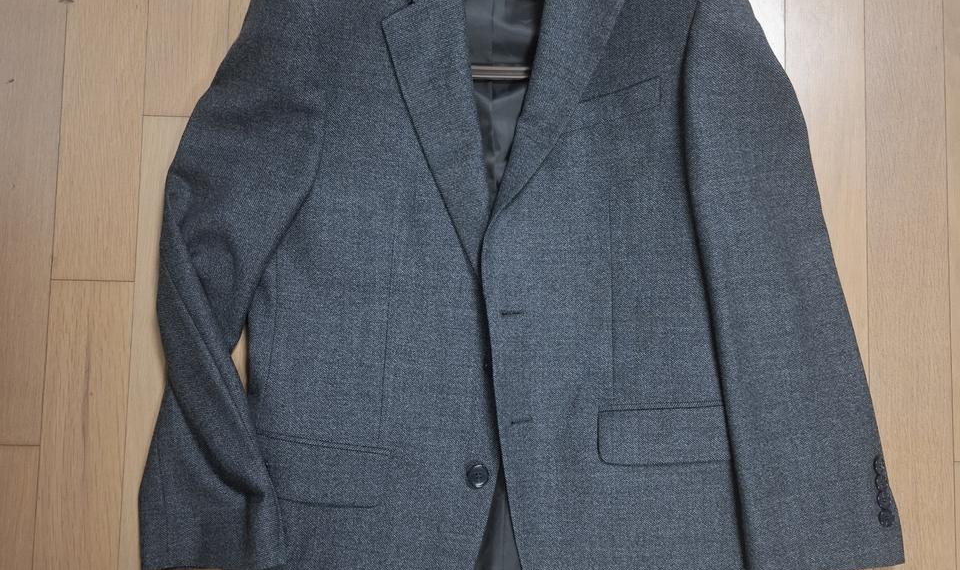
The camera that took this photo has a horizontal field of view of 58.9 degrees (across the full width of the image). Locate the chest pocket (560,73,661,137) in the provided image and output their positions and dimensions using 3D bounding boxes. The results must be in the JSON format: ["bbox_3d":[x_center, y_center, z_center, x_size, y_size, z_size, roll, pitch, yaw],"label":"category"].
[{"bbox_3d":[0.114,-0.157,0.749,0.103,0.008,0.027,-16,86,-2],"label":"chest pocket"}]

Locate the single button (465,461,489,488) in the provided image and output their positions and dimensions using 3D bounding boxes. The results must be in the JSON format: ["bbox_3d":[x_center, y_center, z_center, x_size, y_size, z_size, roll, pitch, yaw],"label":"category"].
[{"bbox_3d":[-0.002,0.166,0.738,0.019,0.006,0.020,0,86,-1],"label":"single button"}]

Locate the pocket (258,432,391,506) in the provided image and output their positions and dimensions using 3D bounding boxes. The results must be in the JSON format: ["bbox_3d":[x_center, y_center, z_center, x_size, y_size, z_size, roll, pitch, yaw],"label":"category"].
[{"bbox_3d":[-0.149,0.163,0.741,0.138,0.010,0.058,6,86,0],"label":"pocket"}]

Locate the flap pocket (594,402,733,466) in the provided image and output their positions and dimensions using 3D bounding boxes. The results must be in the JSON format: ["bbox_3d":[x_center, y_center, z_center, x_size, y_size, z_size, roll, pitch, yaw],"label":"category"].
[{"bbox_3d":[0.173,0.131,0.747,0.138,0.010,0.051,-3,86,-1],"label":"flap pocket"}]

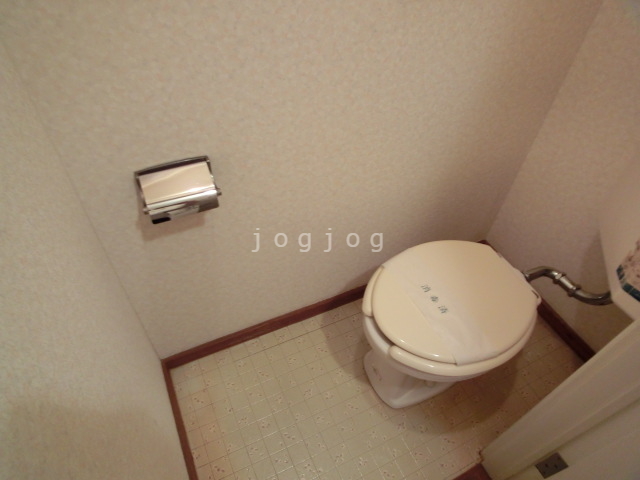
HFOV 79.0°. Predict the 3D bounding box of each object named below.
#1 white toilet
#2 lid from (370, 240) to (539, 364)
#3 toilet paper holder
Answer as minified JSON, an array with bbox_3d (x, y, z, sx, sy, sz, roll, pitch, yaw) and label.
[{"bbox_3d":[0.359,0.280,1.172,0.543,0.405,0.380,-17,49,-20],"label":"white toilet"},{"bbox_3d":[0.353,0.161,1.042,0.505,0.053,0.380,-17,49,-20],"label":"lid"},{"bbox_3d":[-0.274,-0.098,0.760,0.142,0.081,0.075,-17,49,-20],"label":"toilet paper holder"}]

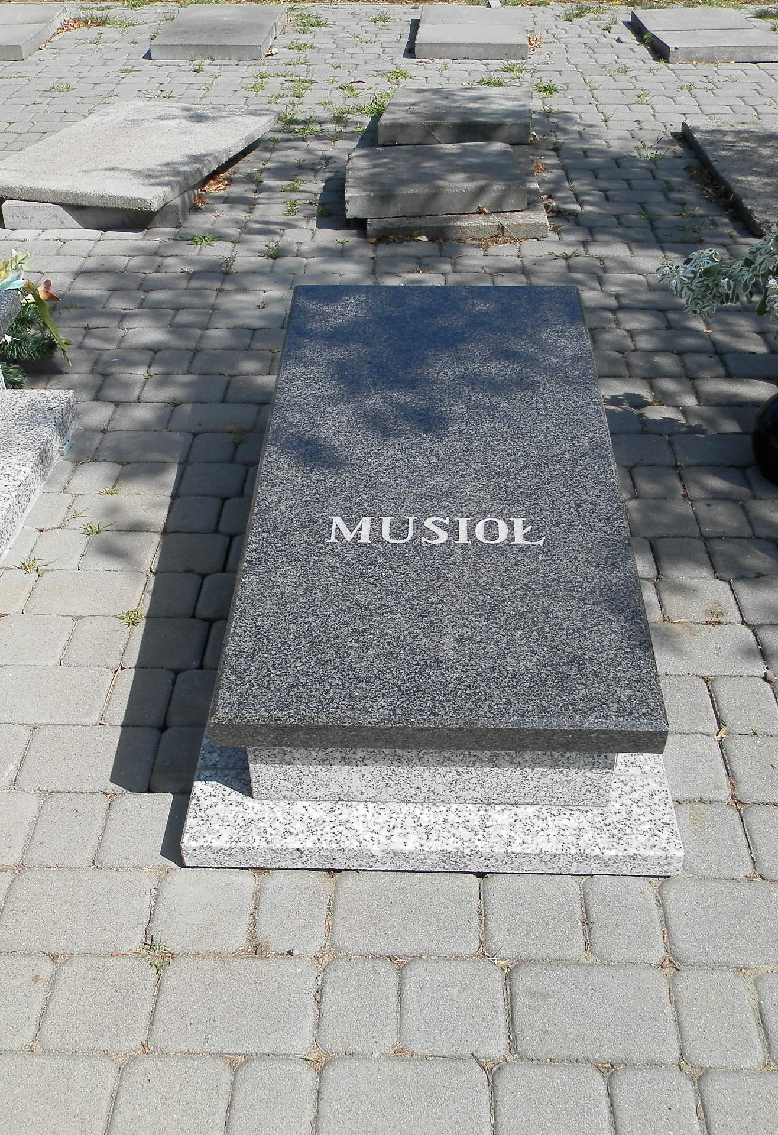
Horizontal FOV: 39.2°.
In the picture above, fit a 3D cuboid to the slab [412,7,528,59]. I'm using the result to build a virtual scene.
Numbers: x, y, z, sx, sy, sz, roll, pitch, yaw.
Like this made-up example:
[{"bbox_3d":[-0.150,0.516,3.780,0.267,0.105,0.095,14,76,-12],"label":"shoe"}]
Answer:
[{"bbox_3d":[0.407,-2.701,5.504,0.522,0.068,0.997,1,36,2],"label":"slab"}]

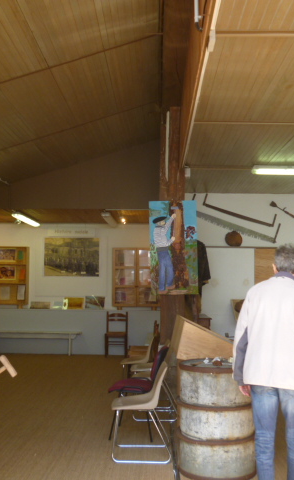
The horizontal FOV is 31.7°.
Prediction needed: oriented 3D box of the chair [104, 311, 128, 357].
[{"bbox_3d":[-0.574,1.793,9.828,0.440,0.880,0.430,0,-4,2],"label":"chair"}]

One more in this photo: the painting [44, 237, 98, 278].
[{"bbox_3d":[-1.497,0.317,10.231,1.100,0.770,0.040,0,-4,2],"label":"painting"}]

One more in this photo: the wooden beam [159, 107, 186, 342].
[{"bbox_3d":[0.316,0.202,6.444,0.310,3.640,0.300,0,-4,2],"label":"wooden beam"}]

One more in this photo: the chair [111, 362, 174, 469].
[{"bbox_3d":[-0.035,1.502,4.557,0.500,0.800,0.470,0,-4,2],"label":"chair"}]

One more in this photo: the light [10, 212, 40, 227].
[{"bbox_3d":[-2.082,-0.351,8.958,0.150,0.100,1.500,0,-4,2],"label":"light"}]

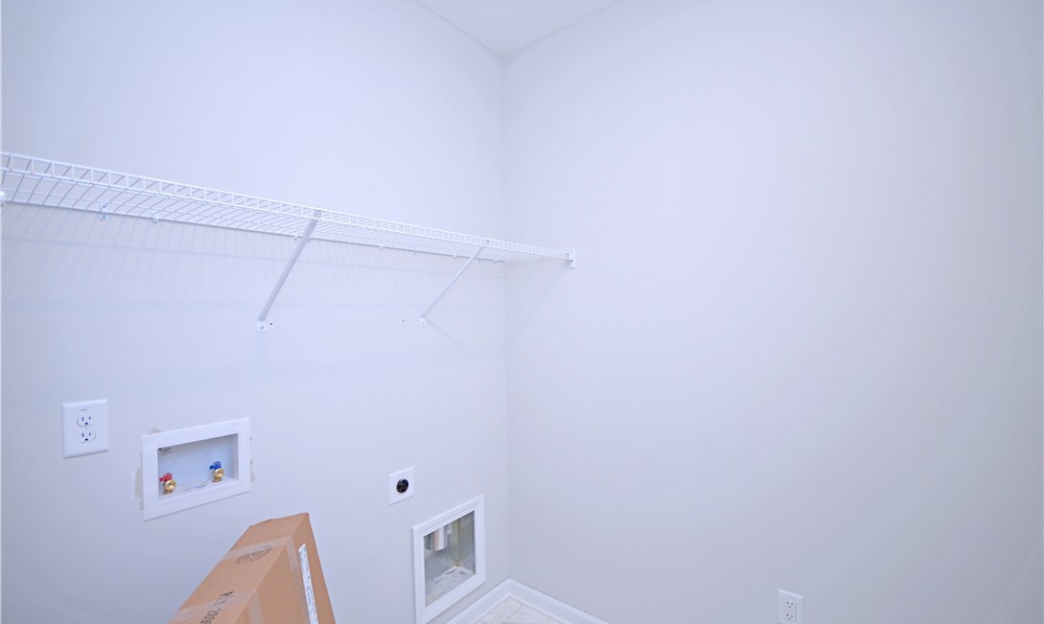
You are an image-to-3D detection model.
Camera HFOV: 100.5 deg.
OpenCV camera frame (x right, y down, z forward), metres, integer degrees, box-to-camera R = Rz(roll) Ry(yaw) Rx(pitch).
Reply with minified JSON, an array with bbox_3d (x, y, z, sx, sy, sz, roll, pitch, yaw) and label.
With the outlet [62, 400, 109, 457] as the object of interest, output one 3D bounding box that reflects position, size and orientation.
[{"bbox_3d":[-1.032,0.276,1.030,0.008,0.125,0.077,0,0,39],"label":"outlet"}]

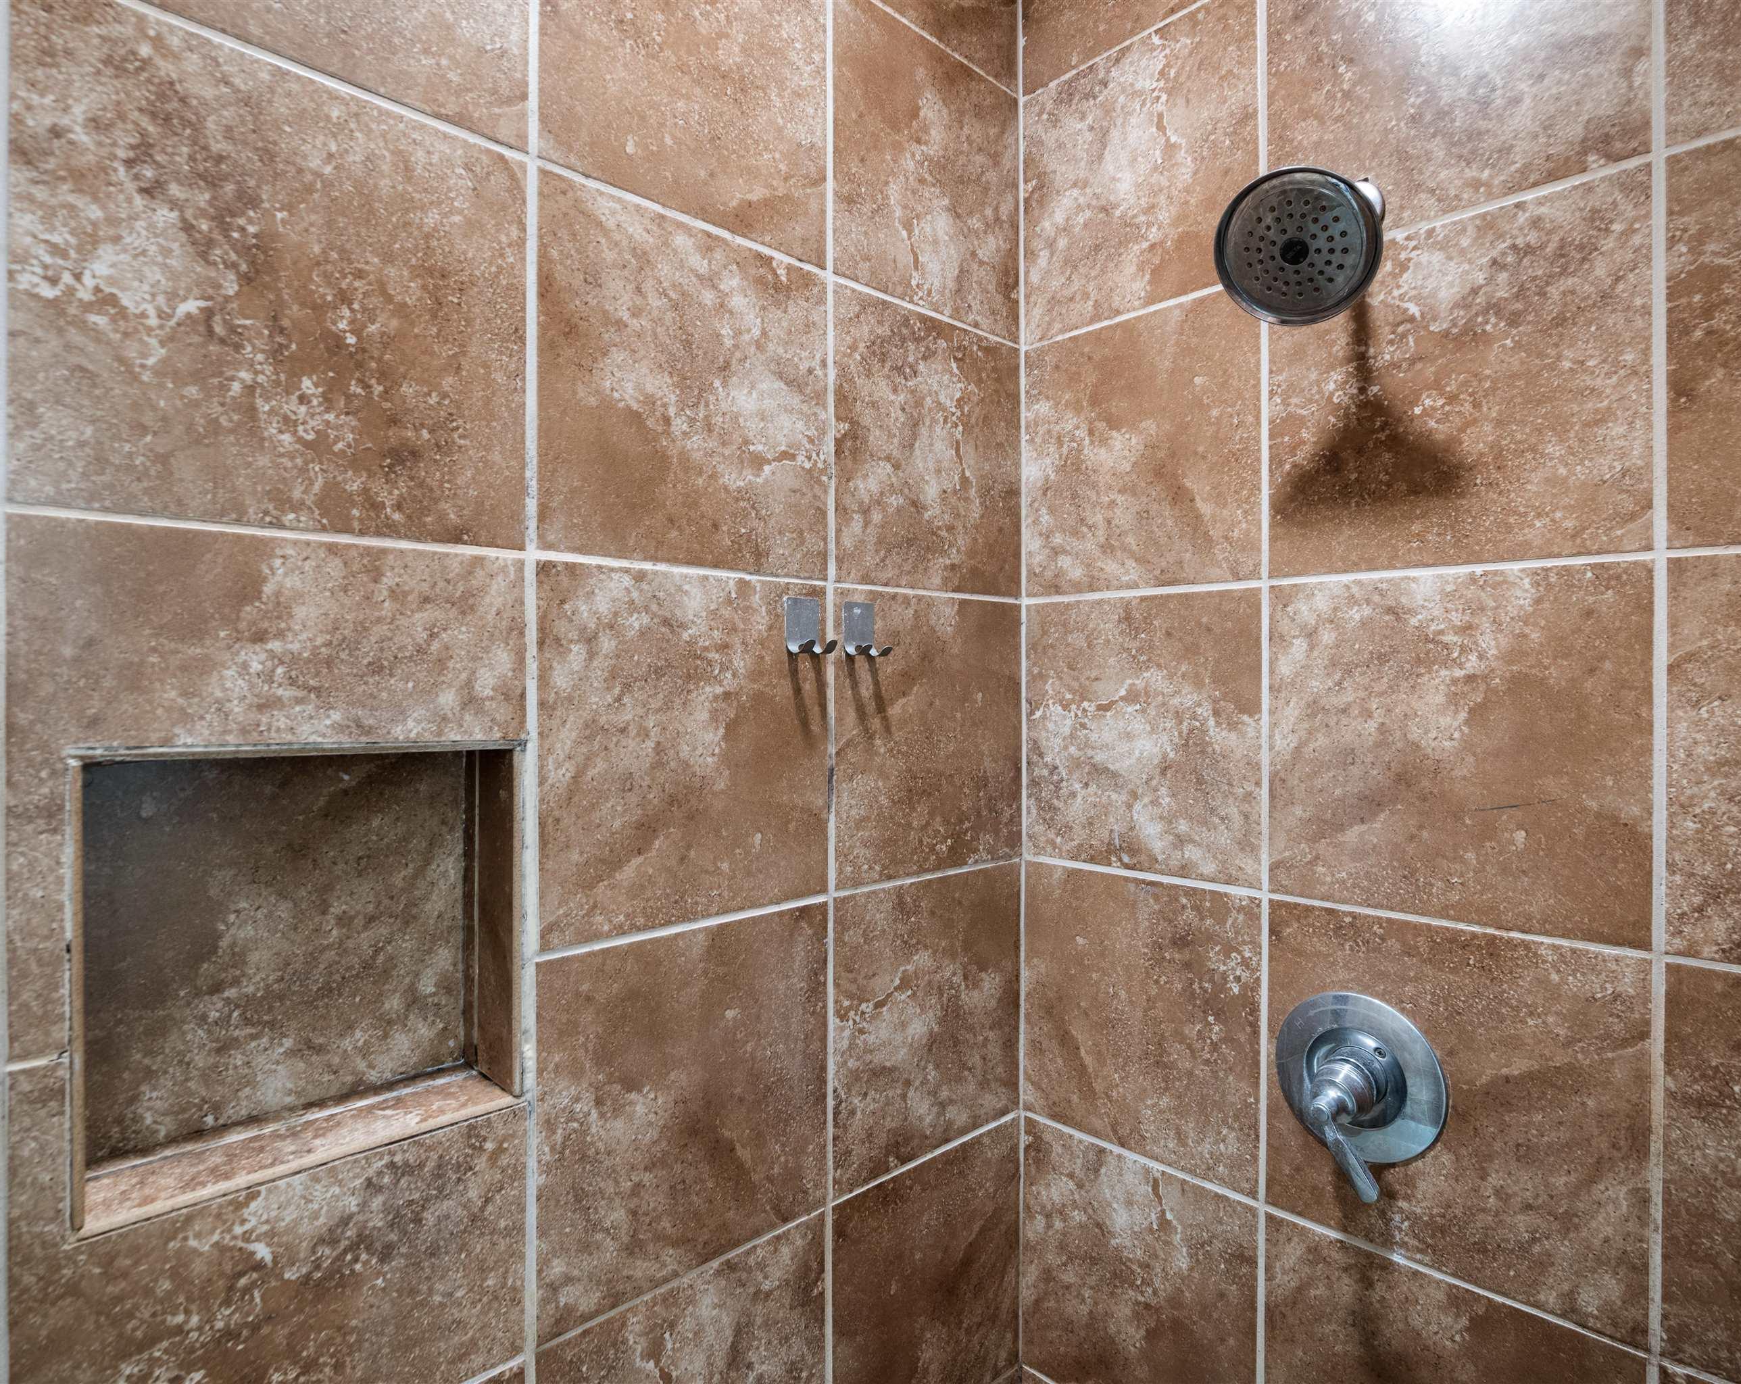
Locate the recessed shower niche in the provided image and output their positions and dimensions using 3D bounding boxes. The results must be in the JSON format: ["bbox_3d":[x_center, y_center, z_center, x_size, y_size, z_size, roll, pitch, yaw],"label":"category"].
[{"bbox_3d":[-0.426,0.188,0.703,0.282,0.300,0.112,0,0,-43],"label":"recessed shower niche"}]

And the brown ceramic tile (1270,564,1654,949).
[{"bbox_3d":[0.546,0.053,0.887,0.318,0.332,0.010,0,0,44],"label":"brown ceramic tile"}]

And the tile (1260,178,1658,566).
[{"bbox_3d":[0.538,-0.277,0.875,0.313,0.323,0.010,0,0,44],"label":"tile"}]

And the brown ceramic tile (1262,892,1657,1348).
[{"bbox_3d":[0.538,0.383,0.877,0.313,0.323,0.010,0,0,44],"label":"brown ceramic tile"}]

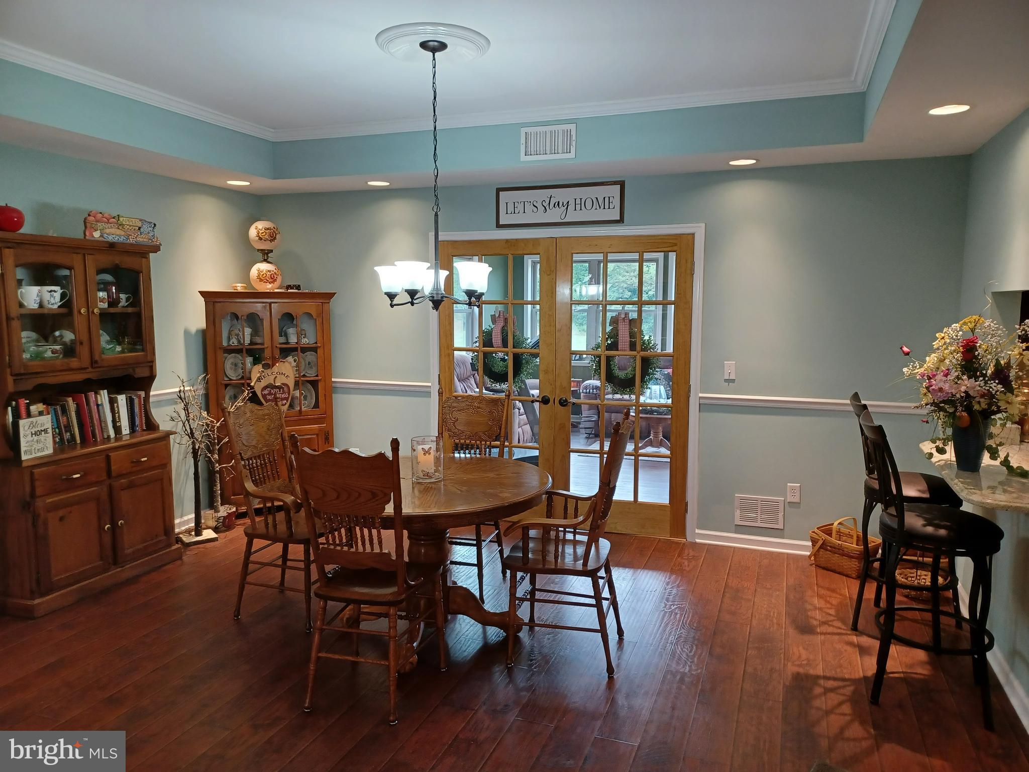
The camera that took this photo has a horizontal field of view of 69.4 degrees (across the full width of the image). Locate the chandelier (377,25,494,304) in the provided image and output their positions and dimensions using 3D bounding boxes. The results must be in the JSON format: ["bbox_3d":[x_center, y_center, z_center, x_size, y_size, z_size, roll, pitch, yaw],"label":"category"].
[{"bbox_3d":[-0.369,-0.957,3.437,0.570,1.215,0.570,0,6,0],"label":"chandelier"}]

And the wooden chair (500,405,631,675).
[{"bbox_3d":[0.254,0.668,3.388,0.560,1.120,0.560,2,7,14],"label":"wooden chair"}]

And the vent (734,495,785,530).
[{"bbox_3d":[1.600,0.827,4.854,0.306,0.204,0.020,3,7,20],"label":"vent"}]

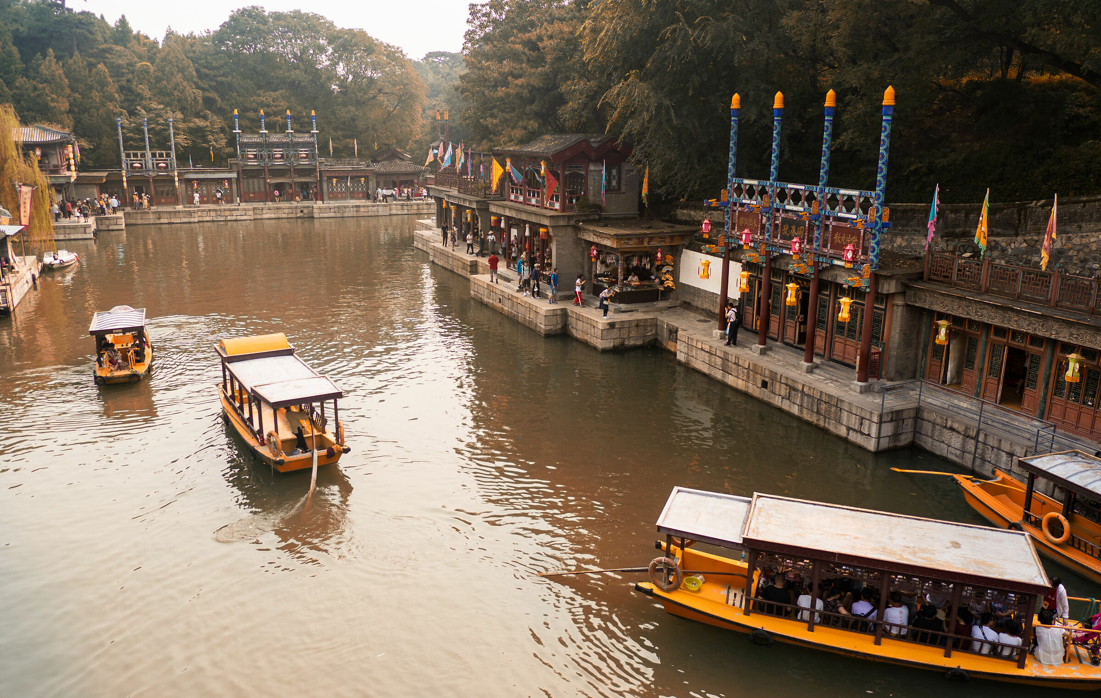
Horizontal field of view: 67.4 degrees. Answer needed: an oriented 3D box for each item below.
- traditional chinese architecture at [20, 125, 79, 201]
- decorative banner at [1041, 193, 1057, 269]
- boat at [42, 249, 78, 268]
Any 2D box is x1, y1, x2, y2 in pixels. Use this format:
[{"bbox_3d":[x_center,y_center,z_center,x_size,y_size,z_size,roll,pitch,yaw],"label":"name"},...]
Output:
[{"bbox_3d":[-50.147,-17.577,81.278,6.144,8.256,4.800,-2,15,-8],"label":"traditional chinese architecture"},{"bbox_3d":[13.961,-3.239,23.015,0.220,2.120,0.500,-6,16,-24],"label":"decorative banner"},{"bbox_3d":[-35.110,-6.623,59.170,1.274,1.323,3.234,2,15,8],"label":"boat"}]

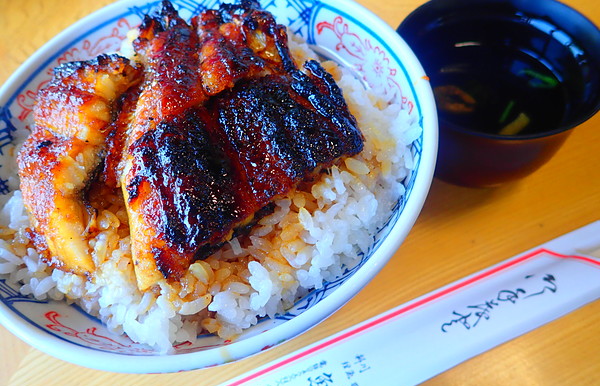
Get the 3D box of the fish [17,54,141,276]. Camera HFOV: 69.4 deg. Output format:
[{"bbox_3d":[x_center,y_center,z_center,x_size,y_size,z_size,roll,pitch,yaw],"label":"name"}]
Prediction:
[{"bbox_3d":[-0.096,-0.017,0.187,0.046,0.030,0.108,-4,60,5],"label":"fish"}]

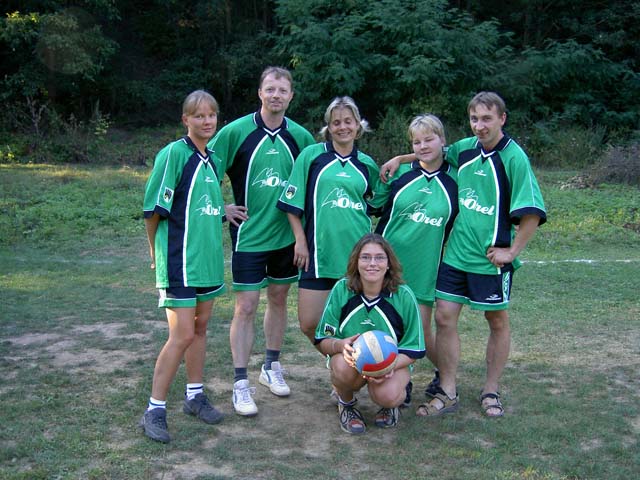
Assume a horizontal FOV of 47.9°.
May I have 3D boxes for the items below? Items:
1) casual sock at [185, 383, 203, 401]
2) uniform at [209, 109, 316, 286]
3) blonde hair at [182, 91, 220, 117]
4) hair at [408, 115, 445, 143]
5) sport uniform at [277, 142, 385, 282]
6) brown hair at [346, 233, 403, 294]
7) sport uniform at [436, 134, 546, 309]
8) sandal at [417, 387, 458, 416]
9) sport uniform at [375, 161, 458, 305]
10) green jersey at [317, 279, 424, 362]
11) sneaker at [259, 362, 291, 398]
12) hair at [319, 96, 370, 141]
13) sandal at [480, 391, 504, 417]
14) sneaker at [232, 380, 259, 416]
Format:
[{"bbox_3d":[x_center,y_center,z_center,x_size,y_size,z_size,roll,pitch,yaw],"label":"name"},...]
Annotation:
[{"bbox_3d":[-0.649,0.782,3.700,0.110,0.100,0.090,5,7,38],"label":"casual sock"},{"bbox_3d":[-0.305,-0.220,3.830,0.620,0.920,0.300,-2,9,-14],"label":"uniform"},{"bbox_3d":[-0.570,-0.631,3.410,0.170,0.160,0.200,-3,6,-25],"label":"blonde hair"},{"bbox_3d":[0.574,-0.585,3.850,0.190,0.170,0.200,2,6,16],"label":"hair"},{"bbox_3d":[0.055,-0.150,3.790,0.560,0.710,0.290,-2,9,-12],"label":"sport uniform"},{"bbox_3d":[0.271,0.117,3.580,0.260,0.290,0.220,0,9,0],"label":"brown hair"},{"bbox_3d":[0.880,-0.095,3.700,0.570,0.880,0.340,3,6,25],"label":"sport uniform"},{"bbox_3d":[0.616,0.852,3.780,0.280,0.110,0.110,-5,8,-43],"label":"sandal"},{"bbox_3d":[0.514,-0.040,3.840,0.540,0.770,0.320,1,6,7],"label":"sport uniform"},{"bbox_3d":[0.244,0.412,3.560,0.530,0.450,0.360,0,6,3],"label":"green jersey"},{"bbox_3d":[-0.262,0.801,4.150,0.105,0.120,0.290,-4,10,-23],"label":"sneaker"},{"bbox_3d":[0.128,-0.635,3.770,0.250,0.220,0.220,-1,9,-8],"label":"hair"},{"bbox_3d":[0.925,0.856,3.880,0.105,0.095,0.270,1,9,4],"label":"sandal"},{"bbox_3d":[-0.401,0.839,3.910,0.105,0.120,0.290,-2,9,-14],"label":"sneaker"}]

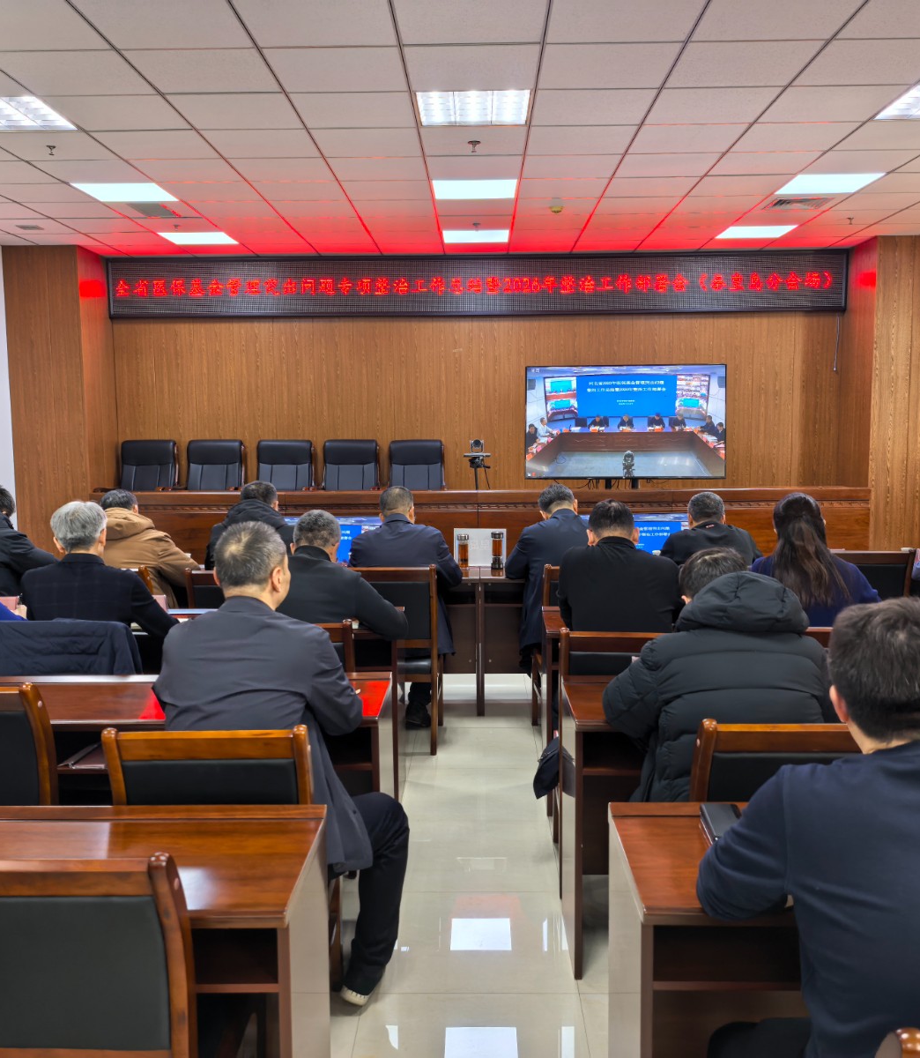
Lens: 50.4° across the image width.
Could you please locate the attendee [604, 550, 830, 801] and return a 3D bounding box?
[{"bbox_3d":[0.680,0.677,2.679,0.570,1.280,0.840,0,6,1],"label":"attendee"}]

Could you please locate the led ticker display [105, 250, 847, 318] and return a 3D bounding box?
[{"bbox_3d":[0.145,-2.323,9.328,6.999,0.570,0.120,0,6,1],"label":"led ticker display"}]

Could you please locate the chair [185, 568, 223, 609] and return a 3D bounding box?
[{"bbox_3d":[-1.052,0.614,4.907,0.460,0.910,0.540,0,6,1],"label":"chair"}]

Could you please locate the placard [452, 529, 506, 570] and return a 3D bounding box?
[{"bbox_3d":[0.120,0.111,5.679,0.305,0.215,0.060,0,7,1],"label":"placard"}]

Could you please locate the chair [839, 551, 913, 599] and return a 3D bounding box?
[{"bbox_3d":[2.130,0.547,5.376,0.470,0.930,0.550,0,7,1],"label":"chair"}]

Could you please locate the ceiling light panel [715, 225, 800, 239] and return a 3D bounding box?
[{"bbox_3d":[2.524,-2.529,8.351,0.590,0.040,0.590,0,6,1],"label":"ceiling light panel"}]

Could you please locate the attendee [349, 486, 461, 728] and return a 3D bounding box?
[{"bbox_3d":[-0.286,0.417,5.055,0.580,1.280,0.820,0,6,1],"label":"attendee"}]

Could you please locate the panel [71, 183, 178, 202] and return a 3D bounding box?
[{"bbox_3d":[-2.355,-2.391,6.915,0.600,0.050,0.580,0,6,1],"label":"panel"}]

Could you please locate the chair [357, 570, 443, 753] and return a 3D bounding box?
[{"bbox_3d":[-0.337,0.599,4.788,0.470,0.920,0.570,0,7,1],"label":"chair"}]

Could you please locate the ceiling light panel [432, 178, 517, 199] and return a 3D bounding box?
[{"bbox_3d":[0.102,-2.339,6.716,0.600,0.040,0.600,0,7,1],"label":"ceiling light panel"}]

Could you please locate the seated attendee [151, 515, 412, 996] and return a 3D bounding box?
[{"bbox_3d":[-0.469,0.654,2.733,0.620,1.360,0.750,0,7,7],"label":"seated attendee"}]

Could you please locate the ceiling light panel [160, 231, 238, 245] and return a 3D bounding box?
[{"bbox_3d":[-2.258,-2.549,8.525,0.595,0.050,0.595,0,7,1],"label":"ceiling light panel"}]

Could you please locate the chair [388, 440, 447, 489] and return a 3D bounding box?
[{"bbox_3d":[-0.400,-0.274,8.967,0.620,1.100,0.660,0,7,1],"label":"chair"}]

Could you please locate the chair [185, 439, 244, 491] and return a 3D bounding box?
[{"bbox_3d":[-2.305,-0.263,9.007,0.620,1.100,0.660,0,7,1],"label":"chair"}]

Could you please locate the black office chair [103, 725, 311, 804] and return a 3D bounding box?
[{"bbox_3d":[-0.553,0.866,2.478,0.460,0.910,0.540,0,6,1],"label":"black office chair"}]

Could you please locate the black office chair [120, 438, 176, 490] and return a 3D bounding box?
[{"bbox_3d":[-2.934,-0.260,9.020,0.620,1.100,0.660,0,7,1],"label":"black office chair"}]

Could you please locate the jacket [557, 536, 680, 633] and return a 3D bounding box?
[{"bbox_3d":[0.588,0.369,3.615,0.500,0.670,0.460,0,7,1],"label":"jacket"}]

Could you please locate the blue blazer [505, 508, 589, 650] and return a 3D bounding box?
[{"bbox_3d":[0.512,0.248,5.093,0.550,0.710,0.520,0,6,-1],"label":"blue blazer"}]

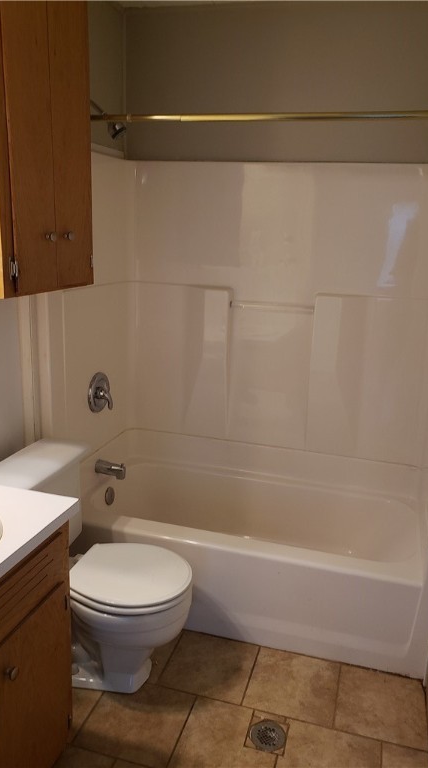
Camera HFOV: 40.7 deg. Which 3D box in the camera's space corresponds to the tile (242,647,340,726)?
[{"bbox_3d":[0.282,1.070,2.049,0.306,0.010,0.307,6,15,15],"label":"tile"}]

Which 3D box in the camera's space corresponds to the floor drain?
[{"bbox_3d":[0.173,1.115,1.832,0.117,0.010,0.117,2,14,0],"label":"floor drain"}]

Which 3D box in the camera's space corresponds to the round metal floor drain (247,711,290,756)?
[{"bbox_3d":[0.170,1.099,1.806,0.116,0.012,0.118,6,14,15],"label":"round metal floor drain"}]

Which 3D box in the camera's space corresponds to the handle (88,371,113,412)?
[{"bbox_3d":[-0.473,0.040,2.507,0.068,0.172,0.172,6,15,15],"label":"handle"}]

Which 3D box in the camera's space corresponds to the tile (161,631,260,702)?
[{"bbox_3d":[-0.014,1.040,2.131,0.306,0.010,0.304,6,15,15],"label":"tile"}]

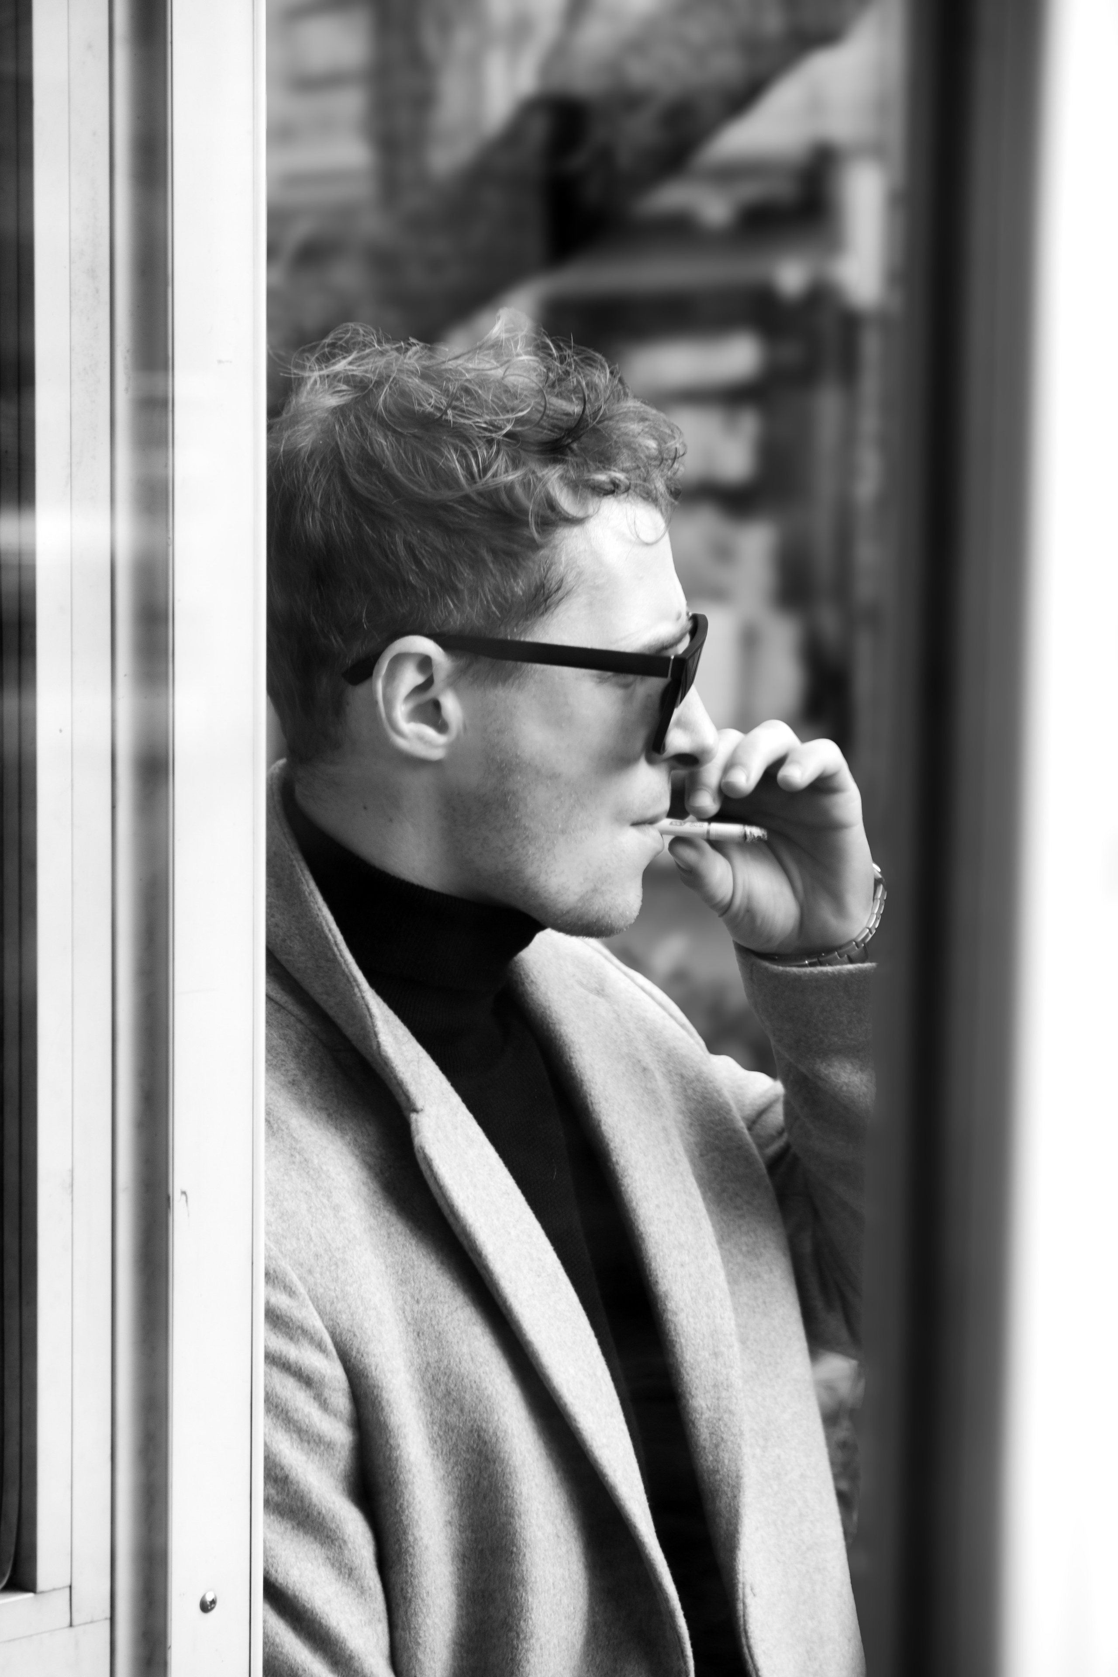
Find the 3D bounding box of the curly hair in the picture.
[{"bbox_3d":[-0.045,-0.137,1.770,0.208,0.202,0.180,2,6,8],"label":"curly hair"}]

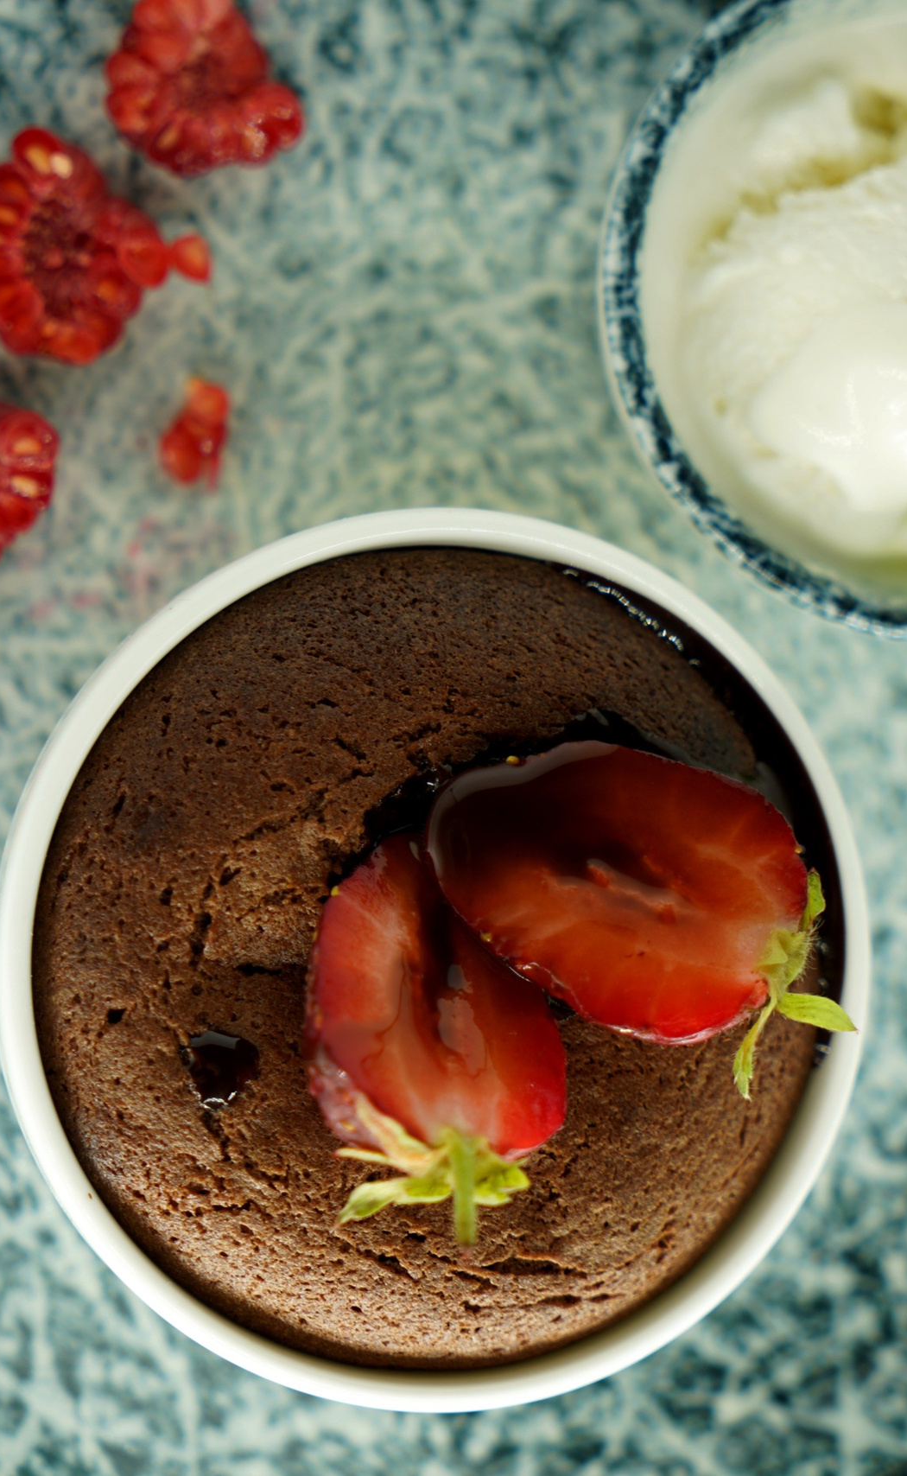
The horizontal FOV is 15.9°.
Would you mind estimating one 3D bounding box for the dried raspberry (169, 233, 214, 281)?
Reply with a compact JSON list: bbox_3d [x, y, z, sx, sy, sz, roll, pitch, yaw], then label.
[{"bbox_3d":[-0.029,-0.053,0.359,0.005,0.004,0.005,0,88,-14],"label":"dried raspberry"}]

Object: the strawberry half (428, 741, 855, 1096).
[{"bbox_3d":[0.018,0.017,0.320,0.043,0.016,0.025,22,83,-12],"label":"strawberry half"}]

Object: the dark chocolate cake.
[{"bbox_3d":[-0.005,0.022,0.340,0.082,0.039,0.082,0,88,-14],"label":"dark chocolate cake"}]

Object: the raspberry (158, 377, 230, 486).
[{"bbox_3d":[-0.028,-0.034,0.358,0.007,0.006,0.012,24,83,-12],"label":"raspberry"}]

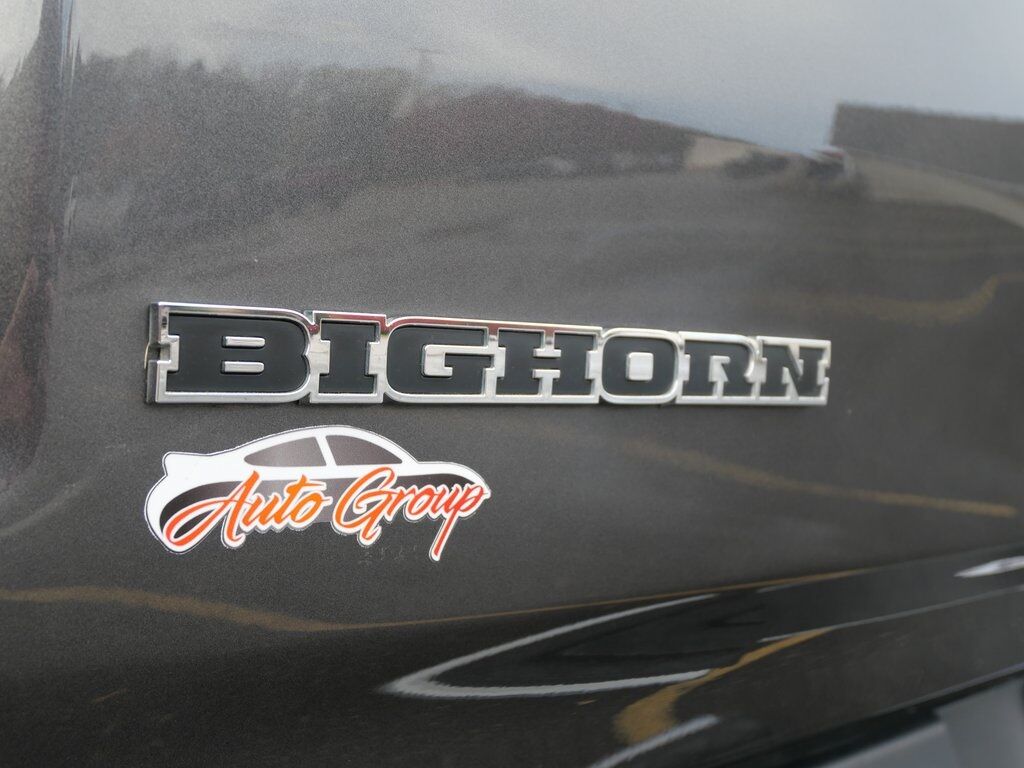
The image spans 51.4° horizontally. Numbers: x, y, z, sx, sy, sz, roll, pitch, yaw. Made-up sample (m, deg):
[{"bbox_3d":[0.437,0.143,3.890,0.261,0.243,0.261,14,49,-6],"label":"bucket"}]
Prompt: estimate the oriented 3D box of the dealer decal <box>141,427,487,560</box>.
[{"bbox_3d":[-0.056,0.036,0.337,0.118,0.046,0.002,1,3,-34],"label":"dealer decal"}]

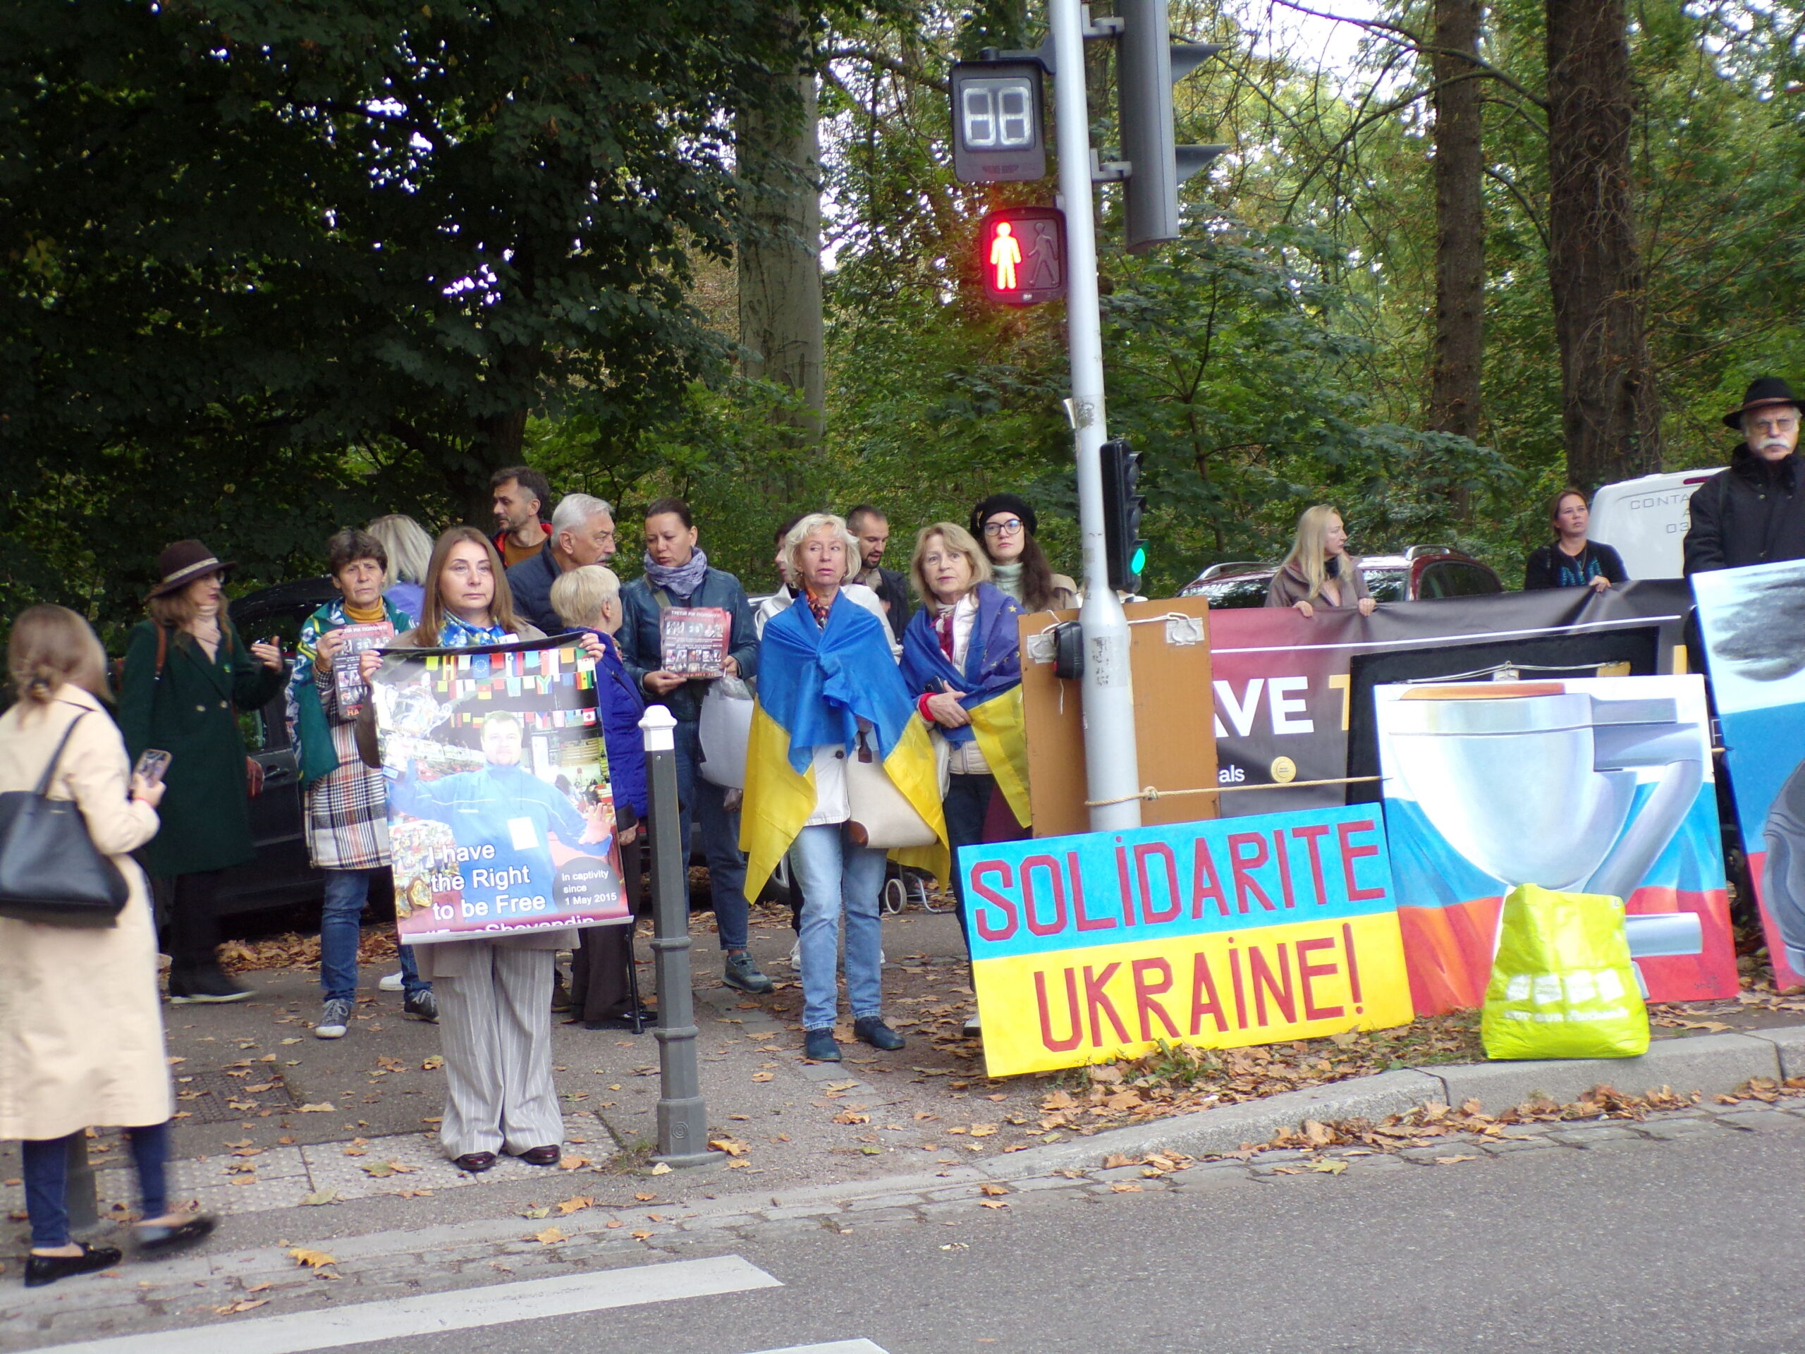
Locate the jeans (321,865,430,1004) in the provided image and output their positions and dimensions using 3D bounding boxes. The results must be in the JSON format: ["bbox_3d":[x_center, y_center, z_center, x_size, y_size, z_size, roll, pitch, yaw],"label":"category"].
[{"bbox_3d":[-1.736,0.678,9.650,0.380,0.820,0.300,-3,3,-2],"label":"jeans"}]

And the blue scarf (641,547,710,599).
[{"bbox_3d":[-0.758,-0.346,9.750,0.235,0.175,0.220,-3,4,14],"label":"blue scarf"}]

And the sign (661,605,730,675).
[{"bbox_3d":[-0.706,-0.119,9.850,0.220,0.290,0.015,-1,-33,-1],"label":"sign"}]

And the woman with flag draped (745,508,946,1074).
[{"bbox_3d":[-0.172,0.338,8.800,0.620,1.640,0.450,-4,4,-2],"label":"woman with flag draped"}]

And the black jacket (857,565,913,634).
[{"bbox_3d":[-0.167,-0.093,11.000,0.480,0.680,0.290,-5,4,-25],"label":"black jacket"}]

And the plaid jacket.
[{"bbox_3d":[-1.796,0.189,9.650,0.450,0.900,0.330,-4,4,-8],"label":"plaid jacket"}]

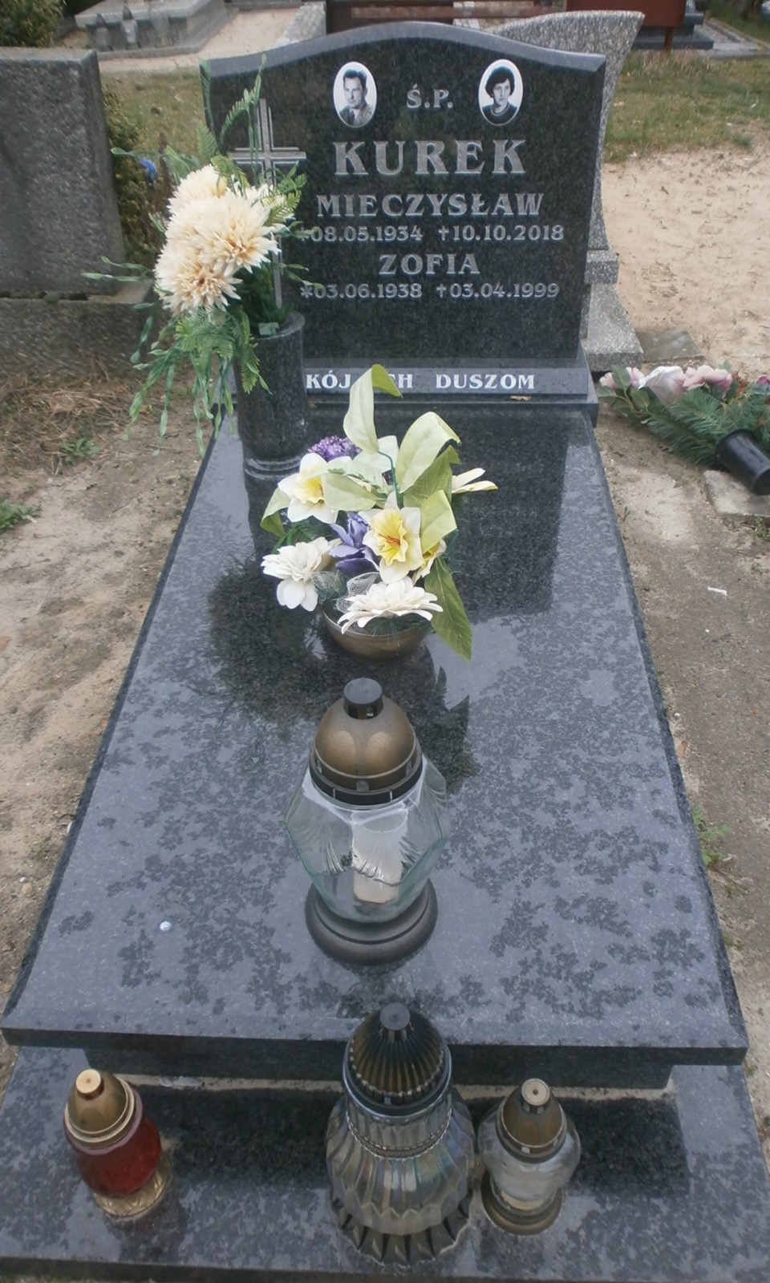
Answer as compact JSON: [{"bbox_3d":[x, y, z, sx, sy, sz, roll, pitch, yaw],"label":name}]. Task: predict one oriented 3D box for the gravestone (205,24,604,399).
[{"bbox_3d":[0.045,-0.868,2.078,0.766,0.693,0.168,0,38,3],"label":"gravestone"}]

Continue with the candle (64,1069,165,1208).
[{"bbox_3d":[-0.301,0.541,1.106,0.100,0.237,0.100,1,40,2],"label":"candle"}]

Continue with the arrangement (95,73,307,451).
[{"bbox_3d":[-0.326,-0.643,1.798,0.404,0.640,0.326,1,39,2],"label":"arrangement"}]

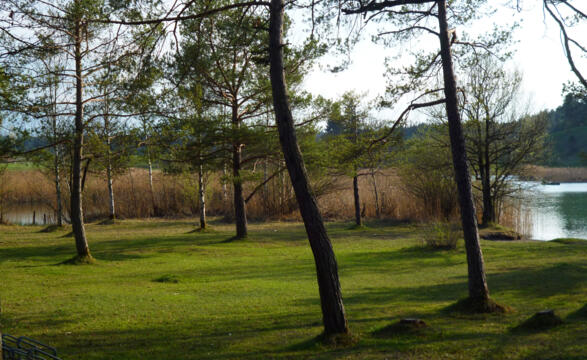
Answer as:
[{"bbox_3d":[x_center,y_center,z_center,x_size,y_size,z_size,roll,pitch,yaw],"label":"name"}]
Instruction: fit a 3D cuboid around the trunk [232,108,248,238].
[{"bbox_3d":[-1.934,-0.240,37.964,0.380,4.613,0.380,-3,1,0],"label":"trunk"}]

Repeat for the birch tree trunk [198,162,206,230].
[{"bbox_3d":[-3.659,0.654,42.979,0.210,2.719,0.210,-2,1,0],"label":"birch tree trunk"}]

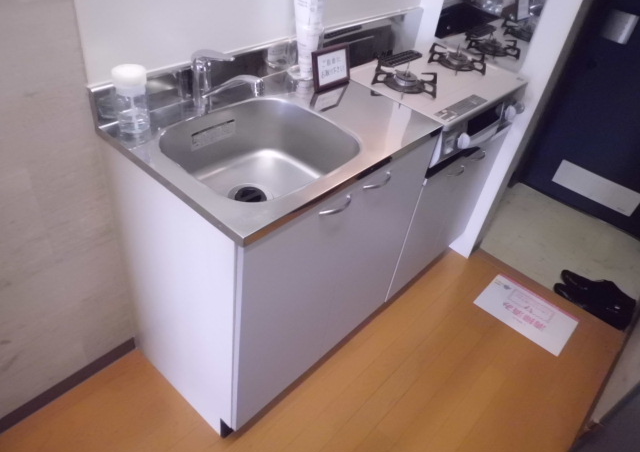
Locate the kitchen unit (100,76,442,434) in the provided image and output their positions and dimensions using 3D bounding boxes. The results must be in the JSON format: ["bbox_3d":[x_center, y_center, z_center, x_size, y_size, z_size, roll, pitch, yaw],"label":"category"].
[{"bbox_3d":[-0.135,0.070,1.457,0.485,0.832,0.711,34,46,26],"label":"kitchen unit"}]

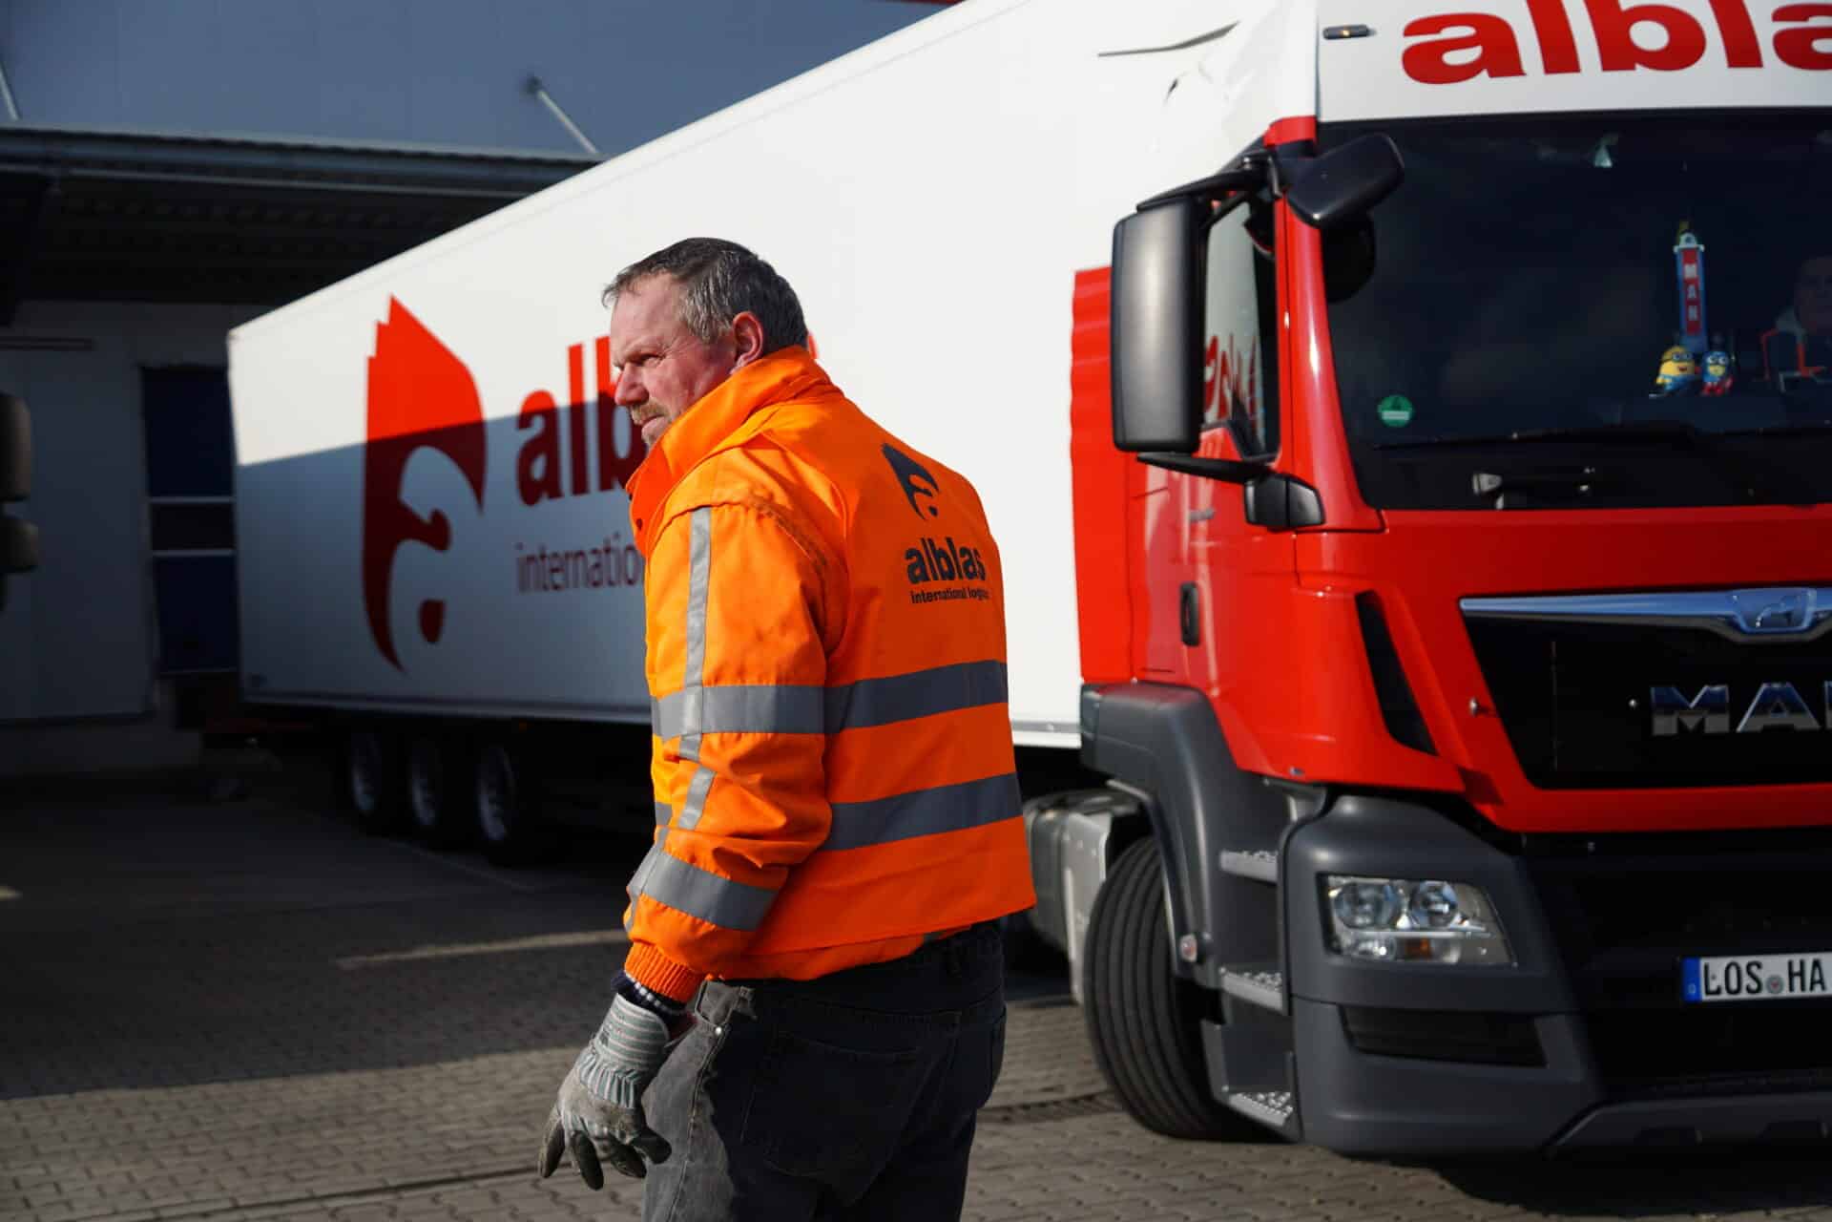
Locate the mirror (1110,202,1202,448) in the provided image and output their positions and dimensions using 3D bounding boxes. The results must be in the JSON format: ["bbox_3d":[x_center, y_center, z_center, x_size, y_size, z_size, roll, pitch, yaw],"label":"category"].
[{"bbox_3d":[0.615,-0.728,5.820,0.220,0.630,0.150,-2,0,14],"label":"mirror"}]

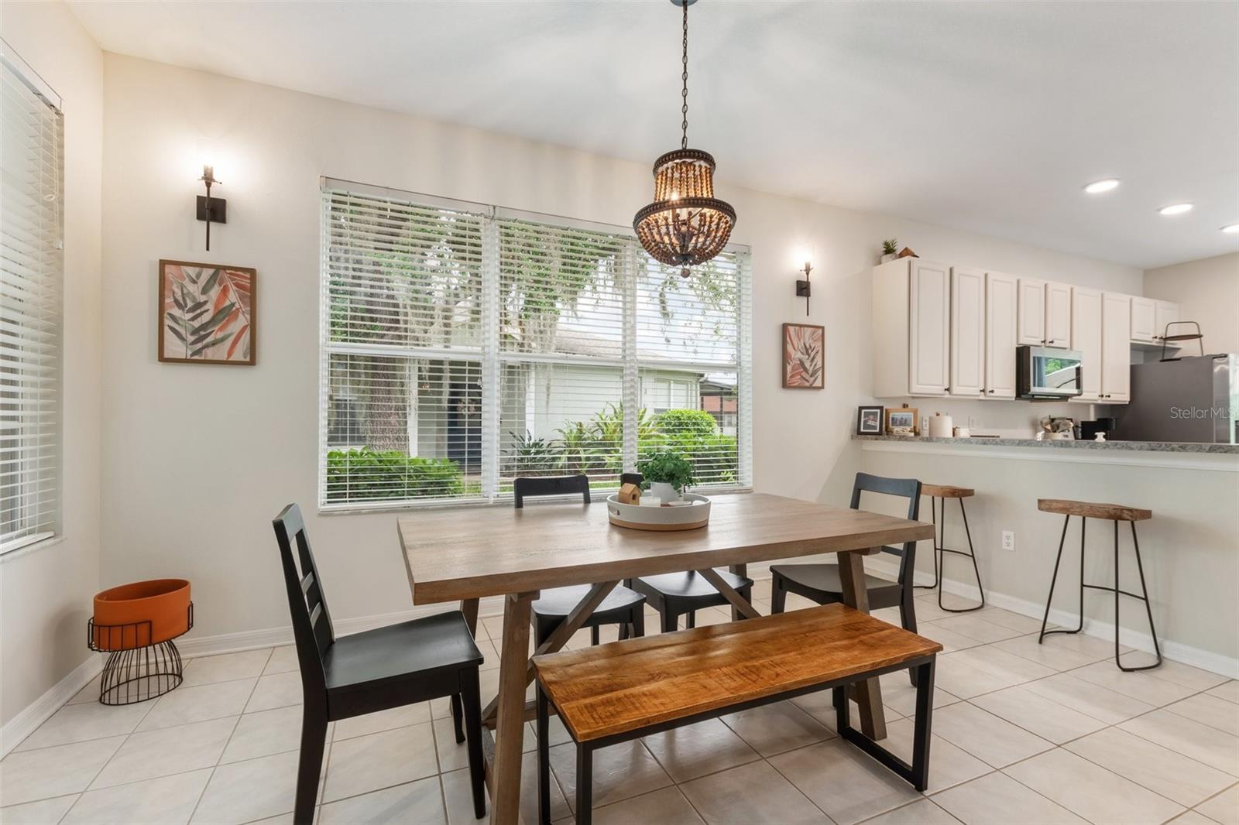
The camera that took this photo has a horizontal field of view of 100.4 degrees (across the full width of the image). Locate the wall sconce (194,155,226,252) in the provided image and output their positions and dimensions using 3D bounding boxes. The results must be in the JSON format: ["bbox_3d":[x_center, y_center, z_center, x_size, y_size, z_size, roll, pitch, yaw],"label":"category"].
[{"bbox_3d":[-2.008,-1.016,2.518,0.120,0.460,0.114,0,-1,-23],"label":"wall sconce"}]

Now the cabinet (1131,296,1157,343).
[{"bbox_3d":[5.291,-0.928,5.418,0.502,0.431,0.318,0,-1,-23],"label":"cabinet"}]

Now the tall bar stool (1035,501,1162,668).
[{"bbox_3d":[2.365,0.821,2.579,0.355,0.730,0.400,1,-1,-24],"label":"tall bar stool"}]

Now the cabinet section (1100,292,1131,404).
[{"bbox_3d":[4.700,-0.618,5.074,0.476,1.067,0.321,0,-1,-23],"label":"cabinet section"}]

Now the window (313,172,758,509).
[{"bbox_3d":[-0.313,-0.347,3.252,2.740,1.761,0.110,1,-1,-22],"label":"window"}]

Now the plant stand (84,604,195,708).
[{"bbox_3d":[-2.007,1.001,2.176,0.325,0.325,0.325,1,-1,-22],"label":"plant stand"}]

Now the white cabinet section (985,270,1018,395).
[{"bbox_3d":[3.117,-0.634,4.417,0.424,1.059,0.321,0,-1,-23],"label":"white cabinet section"}]

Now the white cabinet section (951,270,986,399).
[{"bbox_3d":[2.724,-0.638,4.254,0.426,1.057,0.321,0,-1,-23],"label":"white cabinet section"}]

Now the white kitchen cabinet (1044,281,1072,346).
[{"bbox_3d":[3.928,-0.866,4.832,0.411,0.550,0.318,0,-1,-23],"label":"white kitchen cabinet"}]

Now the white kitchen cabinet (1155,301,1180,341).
[{"bbox_3d":[5.590,-0.929,5.483,0.497,0.407,0.319,1,-1,-22],"label":"white kitchen cabinet"}]

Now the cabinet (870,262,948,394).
[{"bbox_3d":[2.341,-0.645,4.144,0.446,1.058,0.322,1,-1,-22],"label":"cabinet"}]

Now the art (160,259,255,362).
[{"bbox_3d":[-2.025,-0.483,2.549,0.388,0.490,0.030,0,-1,-23],"label":"art"}]

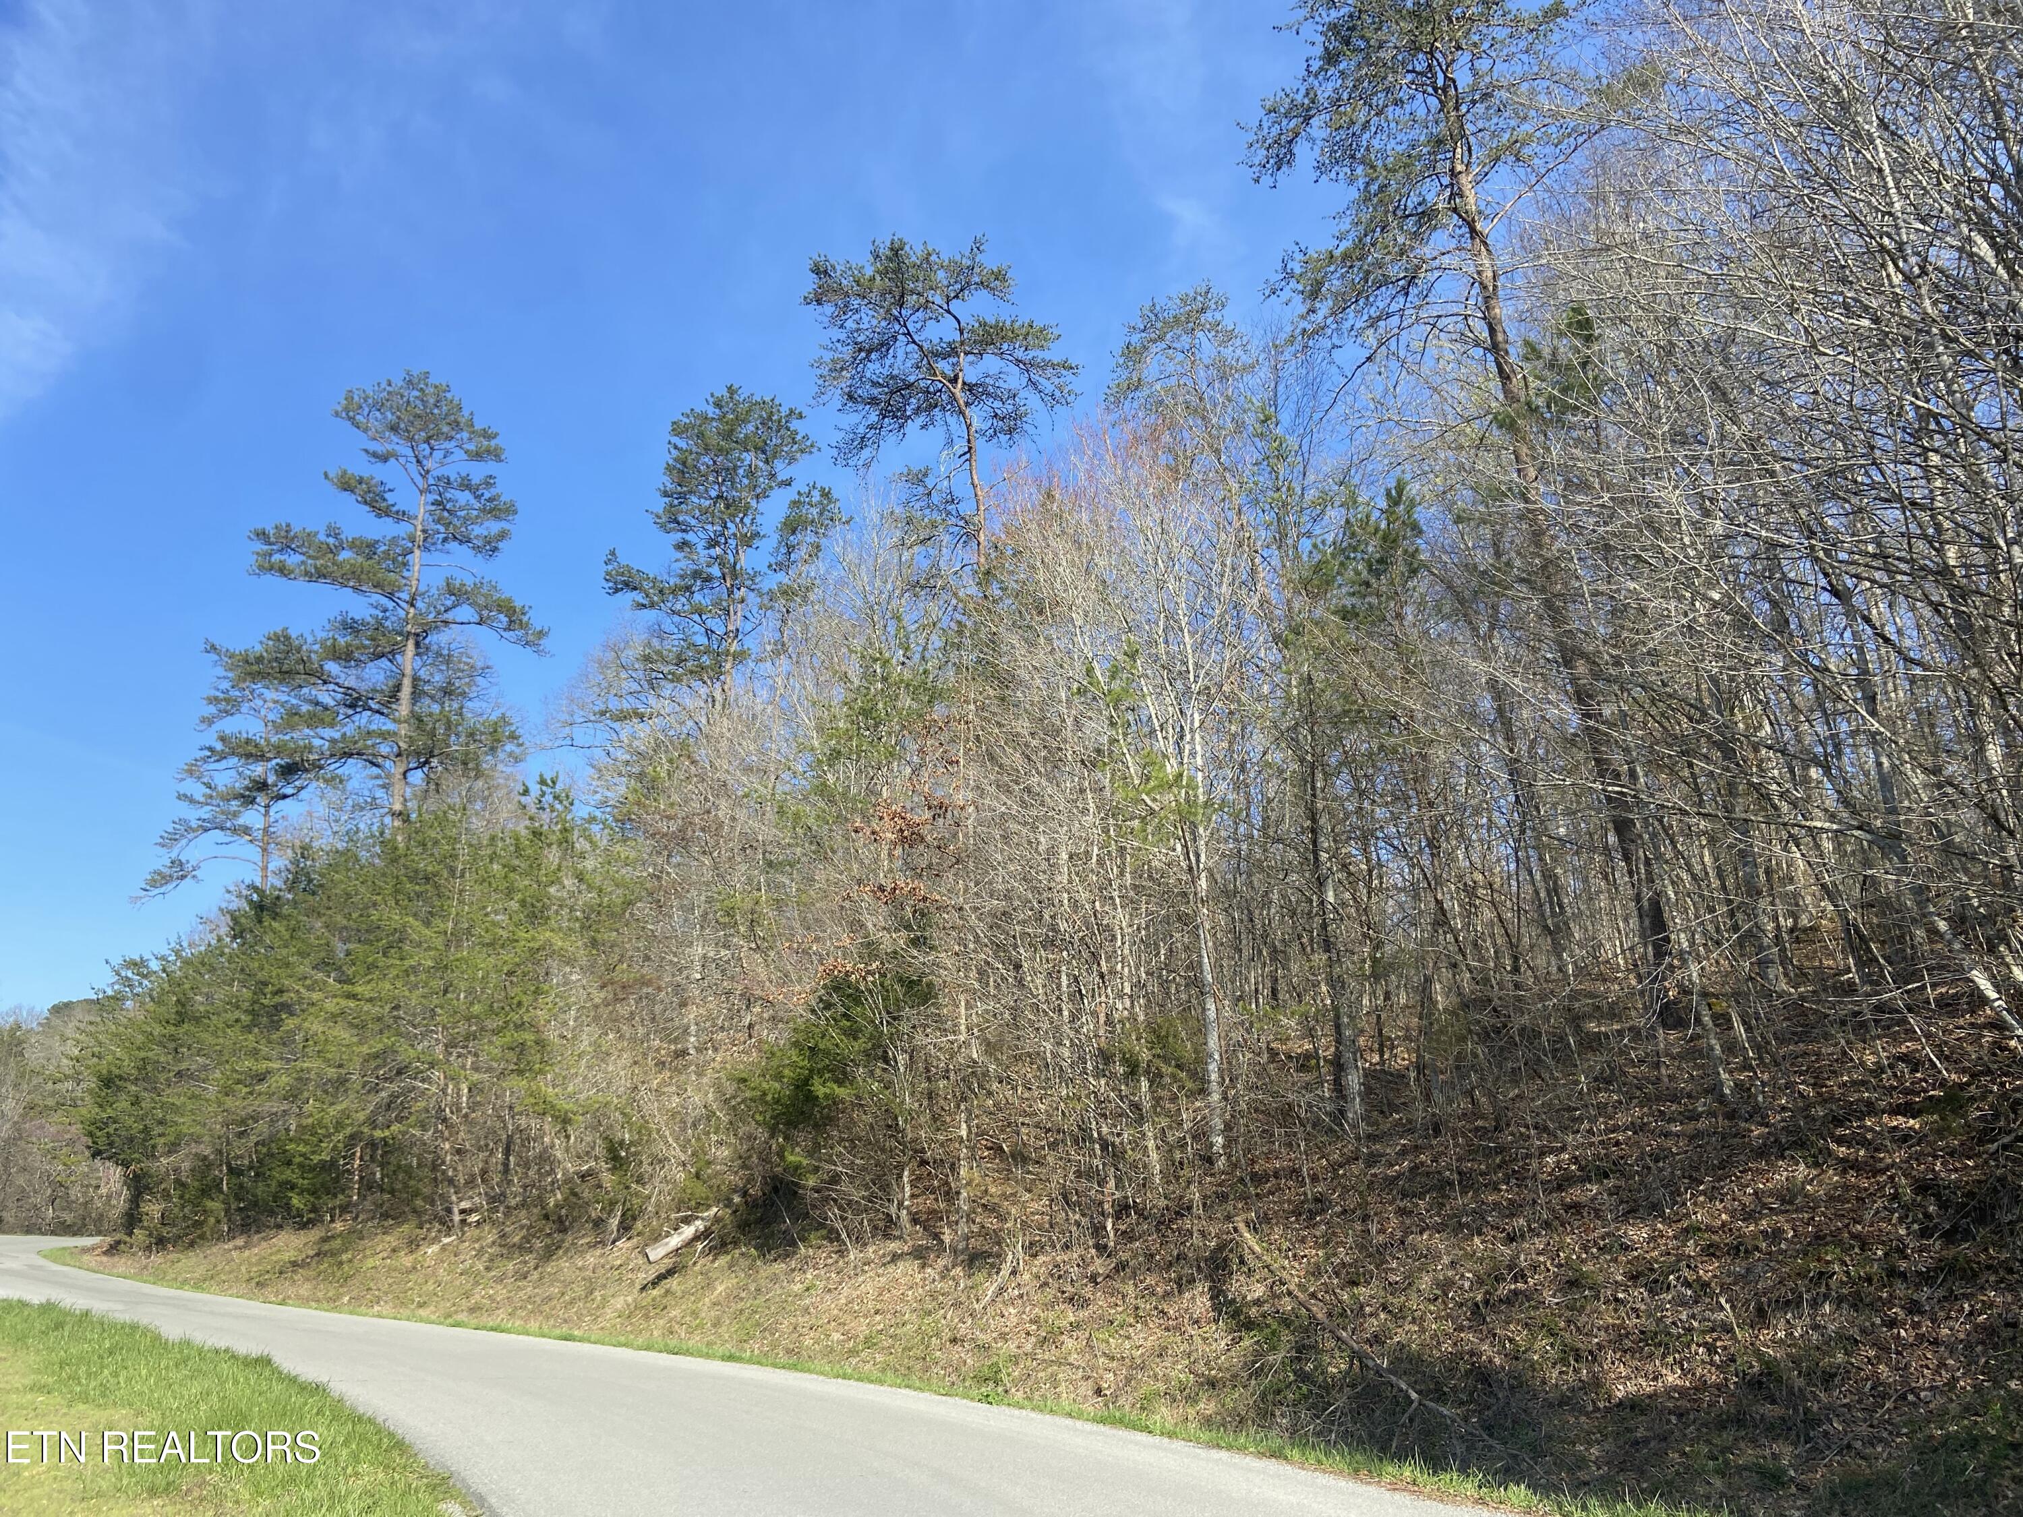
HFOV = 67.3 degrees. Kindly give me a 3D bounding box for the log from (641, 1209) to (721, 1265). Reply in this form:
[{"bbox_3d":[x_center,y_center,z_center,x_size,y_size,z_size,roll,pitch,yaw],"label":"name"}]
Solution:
[{"bbox_3d":[-4.025,5.833,18.700,1.041,0.230,0.200,-29,-1,-29],"label":"log"}]

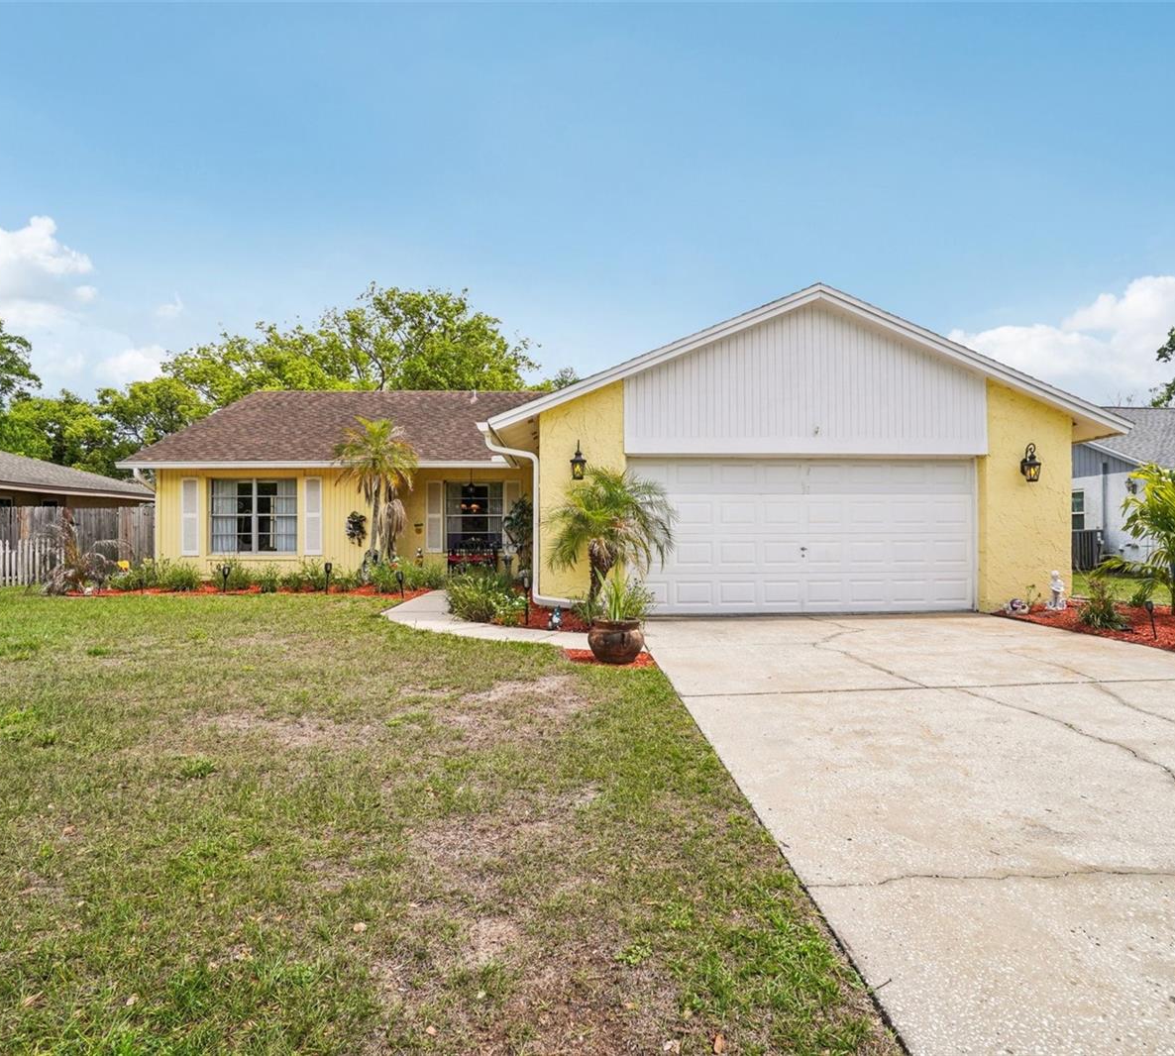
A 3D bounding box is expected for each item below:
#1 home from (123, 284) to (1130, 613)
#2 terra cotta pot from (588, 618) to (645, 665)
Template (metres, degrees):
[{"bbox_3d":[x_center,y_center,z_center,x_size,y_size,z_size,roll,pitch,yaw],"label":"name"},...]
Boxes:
[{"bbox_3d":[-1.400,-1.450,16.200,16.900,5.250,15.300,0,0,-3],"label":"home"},{"bbox_3d":[0.273,1.055,6.200,0.535,0.385,0.535,0,0,0],"label":"terra cotta pot"}]

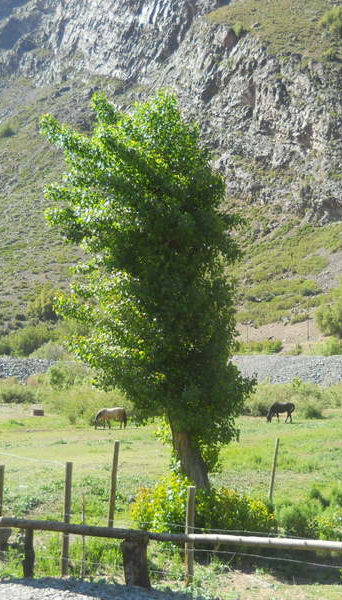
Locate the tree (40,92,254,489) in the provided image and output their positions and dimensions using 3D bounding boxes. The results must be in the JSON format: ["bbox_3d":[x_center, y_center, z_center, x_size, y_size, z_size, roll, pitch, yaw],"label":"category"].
[{"bbox_3d":[-0.450,-0.064,15.700,3.811,7.491,3.621,0,-3,0],"label":"tree"}]

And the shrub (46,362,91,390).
[{"bbox_3d":[-11.082,8.231,92.000,4.626,3.228,4.164,0,-3,0],"label":"shrub"}]

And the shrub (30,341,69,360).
[{"bbox_3d":[-16.556,6.910,117.000,5.610,3.010,4.768,0,-3,0],"label":"shrub"}]

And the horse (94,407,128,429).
[{"bbox_3d":[-4.068,7.901,57.500,2.270,1.470,0.550,0,-4,0],"label":"horse"}]

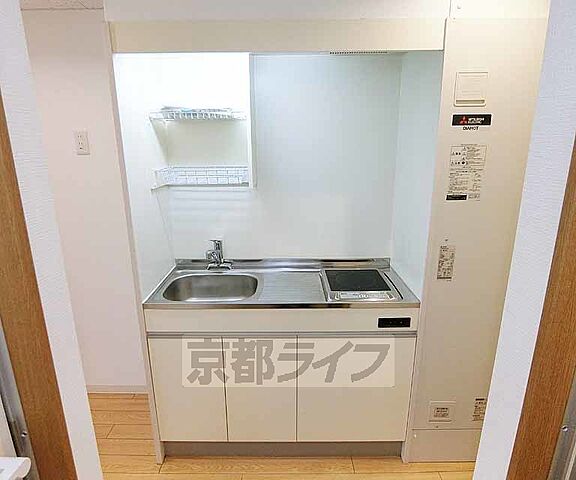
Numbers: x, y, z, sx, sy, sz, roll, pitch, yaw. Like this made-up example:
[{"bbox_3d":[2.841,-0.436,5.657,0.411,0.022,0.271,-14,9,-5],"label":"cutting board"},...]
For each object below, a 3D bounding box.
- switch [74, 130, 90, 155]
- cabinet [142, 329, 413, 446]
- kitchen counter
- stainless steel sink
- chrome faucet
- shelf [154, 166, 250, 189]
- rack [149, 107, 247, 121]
[{"bbox_3d":[-1.081,-0.509,1.728,0.069,0.119,0.010,0,14,0],"label":"switch"},{"bbox_3d":[-0.025,0.639,1.746,1.190,0.607,0.440,0,15,0],"label":"cabinet"},{"bbox_3d":[-0.027,0.200,1.626,1.188,0.077,0.446,0,14,0],"label":"kitchen counter"},{"bbox_3d":[-0.354,0.291,1.604,0.426,0.148,0.307,0,14,0],"label":"stainless steel sink"},{"bbox_3d":[-0.374,0.094,1.738,0.139,0.178,0.158,2,14,8],"label":"chrome faucet"},{"bbox_3d":[-0.401,-0.301,1.612,0.441,0.084,0.208,0,14,0],"label":"shelf"},{"bbox_3d":[-0.403,-0.589,1.544,0.441,0.046,0.198,0,14,0],"label":"rack"}]

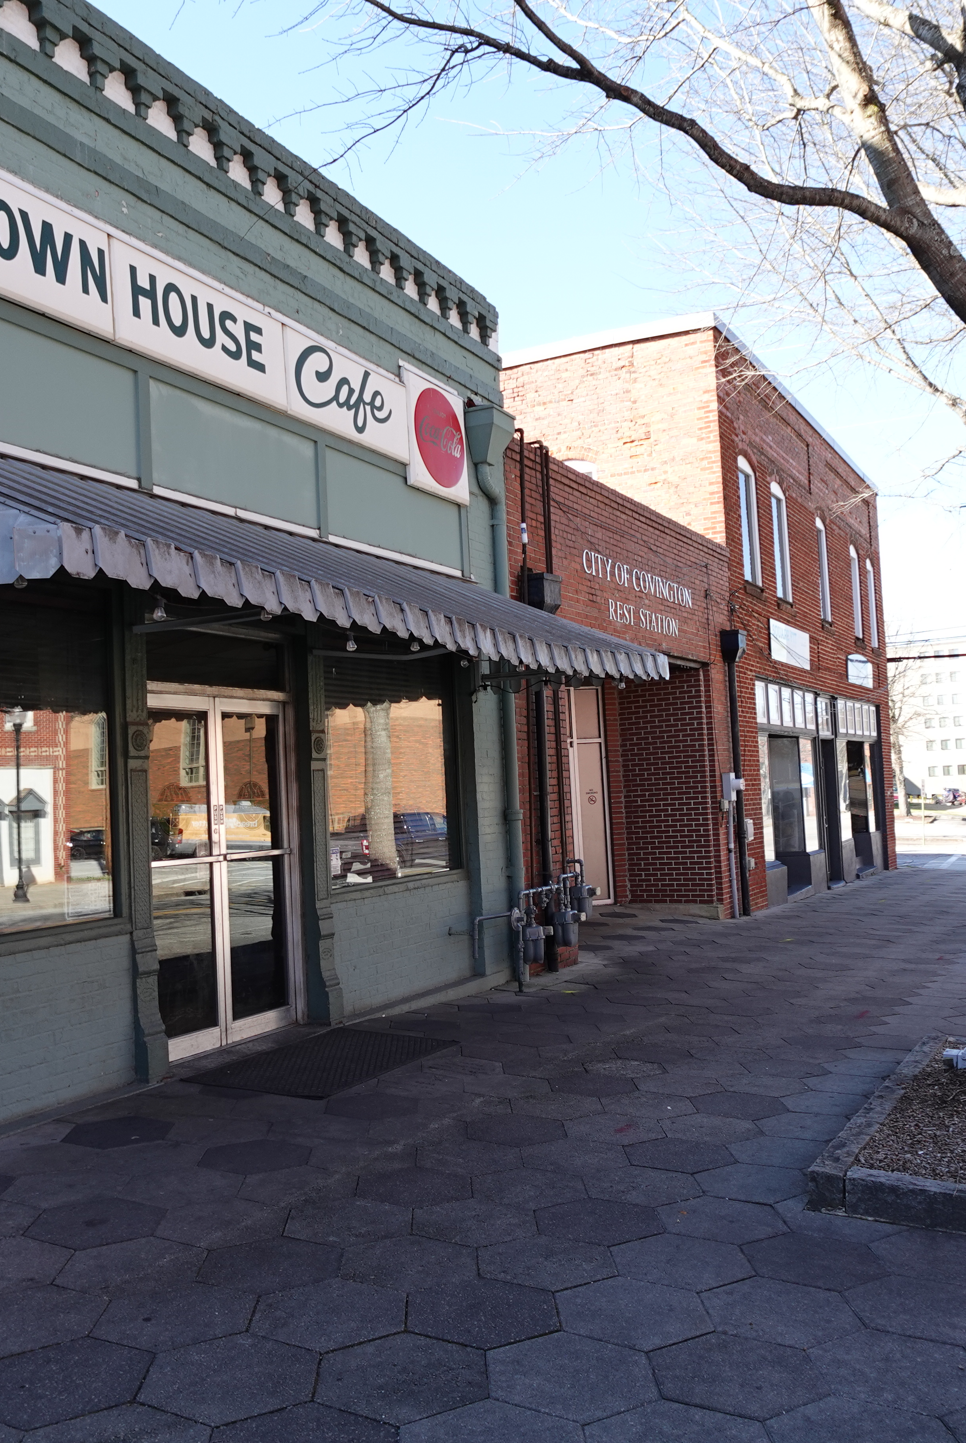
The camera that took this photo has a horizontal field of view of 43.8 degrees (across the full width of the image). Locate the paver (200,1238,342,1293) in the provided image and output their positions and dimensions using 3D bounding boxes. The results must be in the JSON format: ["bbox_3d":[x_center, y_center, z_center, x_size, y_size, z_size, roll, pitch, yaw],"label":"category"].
[{"bbox_3d":[-0.697,1.809,3.932,0.440,0.060,0.508,0,-4,-2],"label":"paver"}]

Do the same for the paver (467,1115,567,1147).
[{"bbox_3d":[0.155,1.960,5.688,0.455,0.060,0.525,0,-4,-2],"label":"paver"}]

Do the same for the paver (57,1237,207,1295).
[{"bbox_3d":[-1.162,1.841,4.001,0.455,0.055,0.525,0,-3,-2],"label":"paver"}]

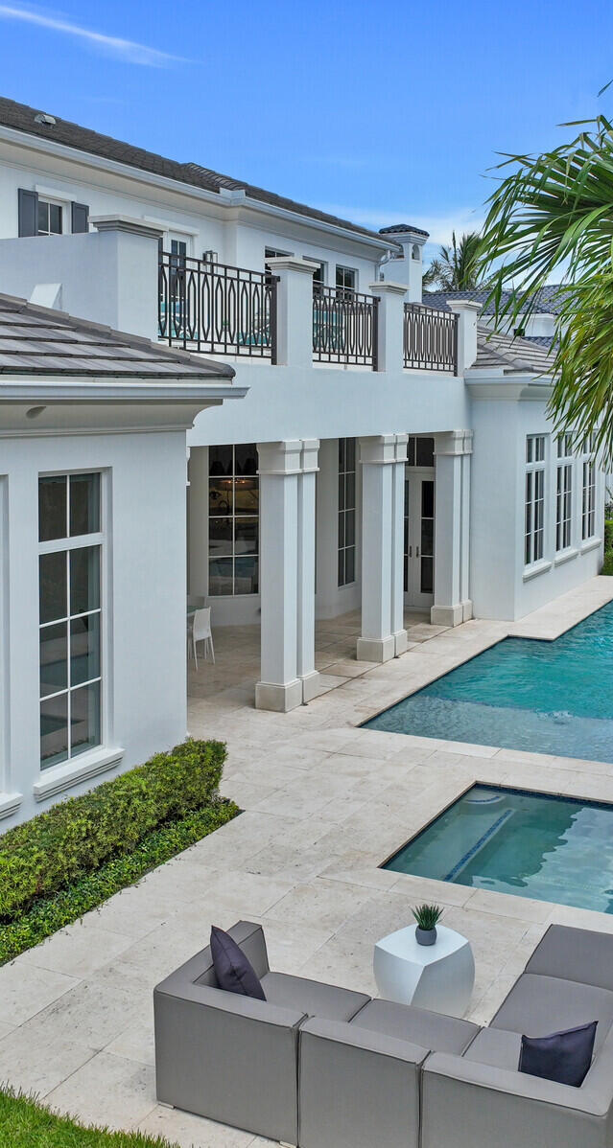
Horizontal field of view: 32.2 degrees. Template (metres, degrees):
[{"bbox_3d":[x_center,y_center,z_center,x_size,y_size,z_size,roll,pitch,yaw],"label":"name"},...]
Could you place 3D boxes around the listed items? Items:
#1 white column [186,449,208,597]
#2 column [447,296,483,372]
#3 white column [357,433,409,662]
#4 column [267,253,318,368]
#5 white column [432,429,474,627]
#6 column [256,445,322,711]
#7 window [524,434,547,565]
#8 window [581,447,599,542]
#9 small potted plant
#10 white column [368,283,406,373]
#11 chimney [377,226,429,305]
[{"bbox_3d":[-1.859,-0.846,17.760,0.324,2.621,0.252,-3,9,-16],"label":"white column"},{"bbox_3d":[2.680,-3.929,17.861,0.378,1.206,0.720,4,10,28],"label":"column"},{"bbox_3d":[1.110,-0.401,15.582,0.425,3.269,0.882,4,10,28],"label":"white column"},{"bbox_3d":[-0.154,-3.088,12.630,0.320,1.200,0.720,5,10,28],"label":"column"},{"bbox_3d":[2.495,-0.799,18.076,0.425,3.269,0.882,4,10,28],"label":"white column"},{"bbox_3d":[-0.255,-0.009,13.122,0.425,3.269,0.864,4,10,28],"label":"column"},{"bbox_3d":[4.146,-1.353,19.114,0.120,2.270,1.250,5,10,28],"label":"window"},{"bbox_3d":[6.001,-1.875,22.563,0.120,2.300,1.200,5,10,28],"label":"window"},{"bbox_3d":[0.749,2.183,6.613,0.180,0.235,0.180,0,9,0],"label":"small potted plant"},{"bbox_3d":[1.158,-3.492,15.117,0.378,1.224,0.720,4,10,28],"label":"white column"},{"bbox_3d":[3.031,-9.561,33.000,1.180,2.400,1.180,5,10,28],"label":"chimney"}]

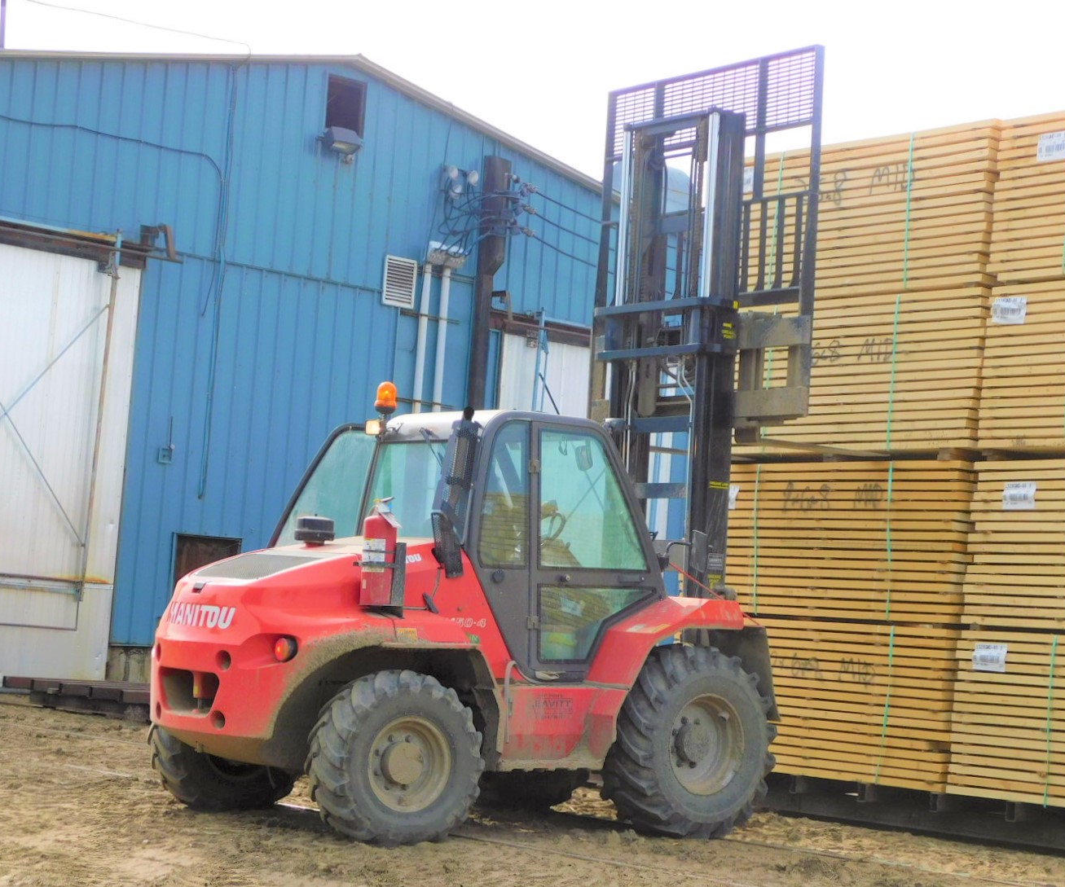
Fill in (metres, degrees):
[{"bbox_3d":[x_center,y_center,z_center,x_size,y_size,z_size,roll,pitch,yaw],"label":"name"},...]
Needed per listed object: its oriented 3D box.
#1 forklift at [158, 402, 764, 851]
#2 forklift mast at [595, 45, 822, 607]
[{"bbox_3d":[-0.471,1.057,12.247,3.770,2.470,1.970,8,-7,-41],"label":"forklift"},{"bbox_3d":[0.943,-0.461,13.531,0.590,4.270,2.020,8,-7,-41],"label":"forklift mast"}]

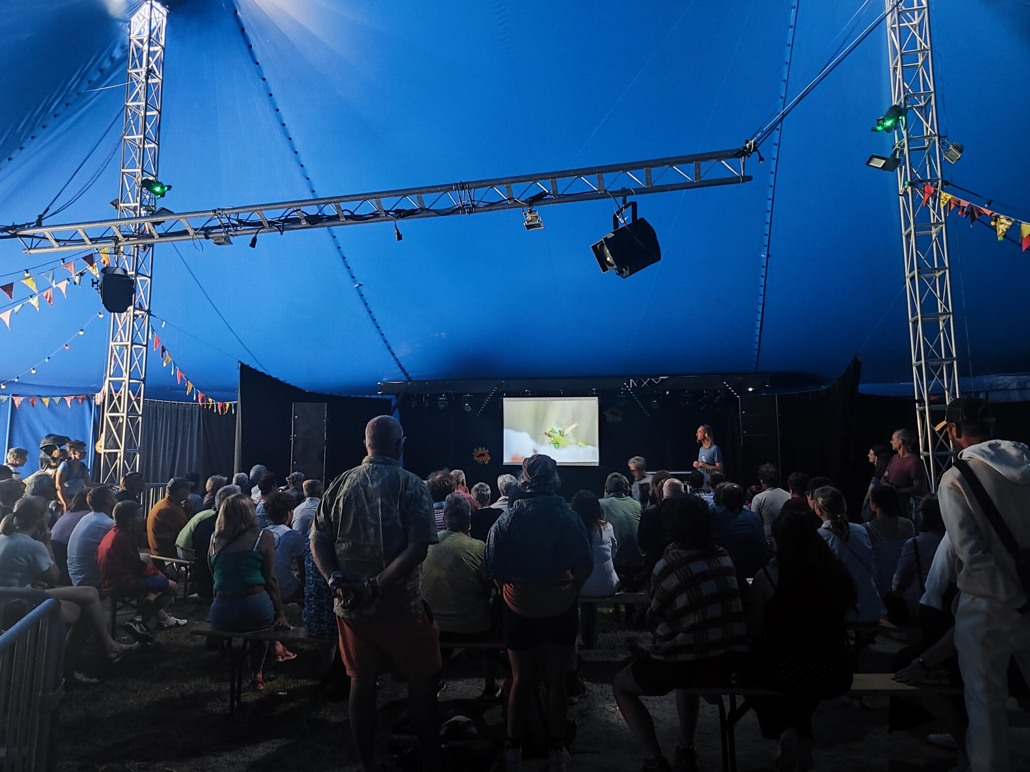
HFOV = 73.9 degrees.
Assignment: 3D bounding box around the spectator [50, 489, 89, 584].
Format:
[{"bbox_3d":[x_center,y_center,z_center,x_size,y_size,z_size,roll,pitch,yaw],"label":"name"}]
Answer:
[{"bbox_3d":[-3.946,1.602,6.460,0.500,1.280,0.760,-5,-8,38],"label":"spectator"}]

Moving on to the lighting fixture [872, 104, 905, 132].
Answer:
[{"bbox_3d":[4.622,-3.315,8.481,0.330,0.270,0.270,-41,4,-15],"label":"lighting fixture"}]

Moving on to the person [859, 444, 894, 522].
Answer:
[{"bbox_3d":[4.026,1.458,7.584,0.340,1.640,0.460,-2,-7,18],"label":"person"}]

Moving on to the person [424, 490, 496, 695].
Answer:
[{"bbox_3d":[-0.307,1.333,4.296,0.510,1.330,0.760,0,-7,3],"label":"person"}]

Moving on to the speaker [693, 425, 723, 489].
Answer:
[{"bbox_3d":[2.743,1.442,9.699,0.400,1.790,0.480,3,-7,-23],"label":"speaker"}]

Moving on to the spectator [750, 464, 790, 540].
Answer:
[{"bbox_3d":[2.710,1.562,7.169,0.500,1.420,0.720,0,-7,-3],"label":"spectator"}]

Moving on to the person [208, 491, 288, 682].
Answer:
[{"bbox_3d":[-1.623,1.341,4.361,0.470,1.314,0.720,-2,-7,13],"label":"person"}]

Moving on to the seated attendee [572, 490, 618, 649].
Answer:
[{"bbox_3d":[0.603,1.502,5.616,0.450,1.290,0.720,0,-7,-3],"label":"seated attendee"}]

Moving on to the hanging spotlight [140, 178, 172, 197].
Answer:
[{"bbox_3d":[-5.657,-3.123,10.776,0.360,0.250,0.270,29,-4,7],"label":"hanging spotlight"}]

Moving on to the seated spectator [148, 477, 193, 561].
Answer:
[{"bbox_3d":[-3.667,1.703,7.668,0.500,1.355,0.820,-6,-9,40],"label":"seated spectator"}]

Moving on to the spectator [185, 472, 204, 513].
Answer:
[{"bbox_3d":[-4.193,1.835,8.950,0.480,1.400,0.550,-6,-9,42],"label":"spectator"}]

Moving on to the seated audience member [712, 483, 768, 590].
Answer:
[{"bbox_3d":[1.873,1.504,5.867,0.540,1.340,0.760,0,-7,-4],"label":"seated audience member"}]

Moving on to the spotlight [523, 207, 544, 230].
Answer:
[{"bbox_3d":[0.154,-1.394,5.700,0.165,0.180,0.140,0,-15,0],"label":"spotlight"}]

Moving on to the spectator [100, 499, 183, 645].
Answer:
[{"bbox_3d":[-3.267,1.601,5.977,0.650,1.190,0.420,5,-8,-40],"label":"spectator"}]

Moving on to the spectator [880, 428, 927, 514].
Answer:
[{"bbox_3d":[3.920,1.319,6.895,0.380,1.780,0.520,0,-7,-2],"label":"spectator"}]

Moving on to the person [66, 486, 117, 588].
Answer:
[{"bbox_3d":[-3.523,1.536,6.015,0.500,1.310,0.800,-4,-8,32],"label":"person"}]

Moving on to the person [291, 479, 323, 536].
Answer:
[{"bbox_3d":[-2.151,1.707,7.641,0.500,1.335,0.800,-3,-7,22],"label":"person"}]

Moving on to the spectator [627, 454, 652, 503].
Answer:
[{"bbox_3d":[1.463,1.587,7.870,0.360,1.630,0.500,4,-8,-35],"label":"spectator"}]

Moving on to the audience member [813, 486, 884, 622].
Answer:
[{"bbox_3d":[2.083,1.380,4.753,0.470,1.330,0.760,2,-7,-15],"label":"audience member"}]

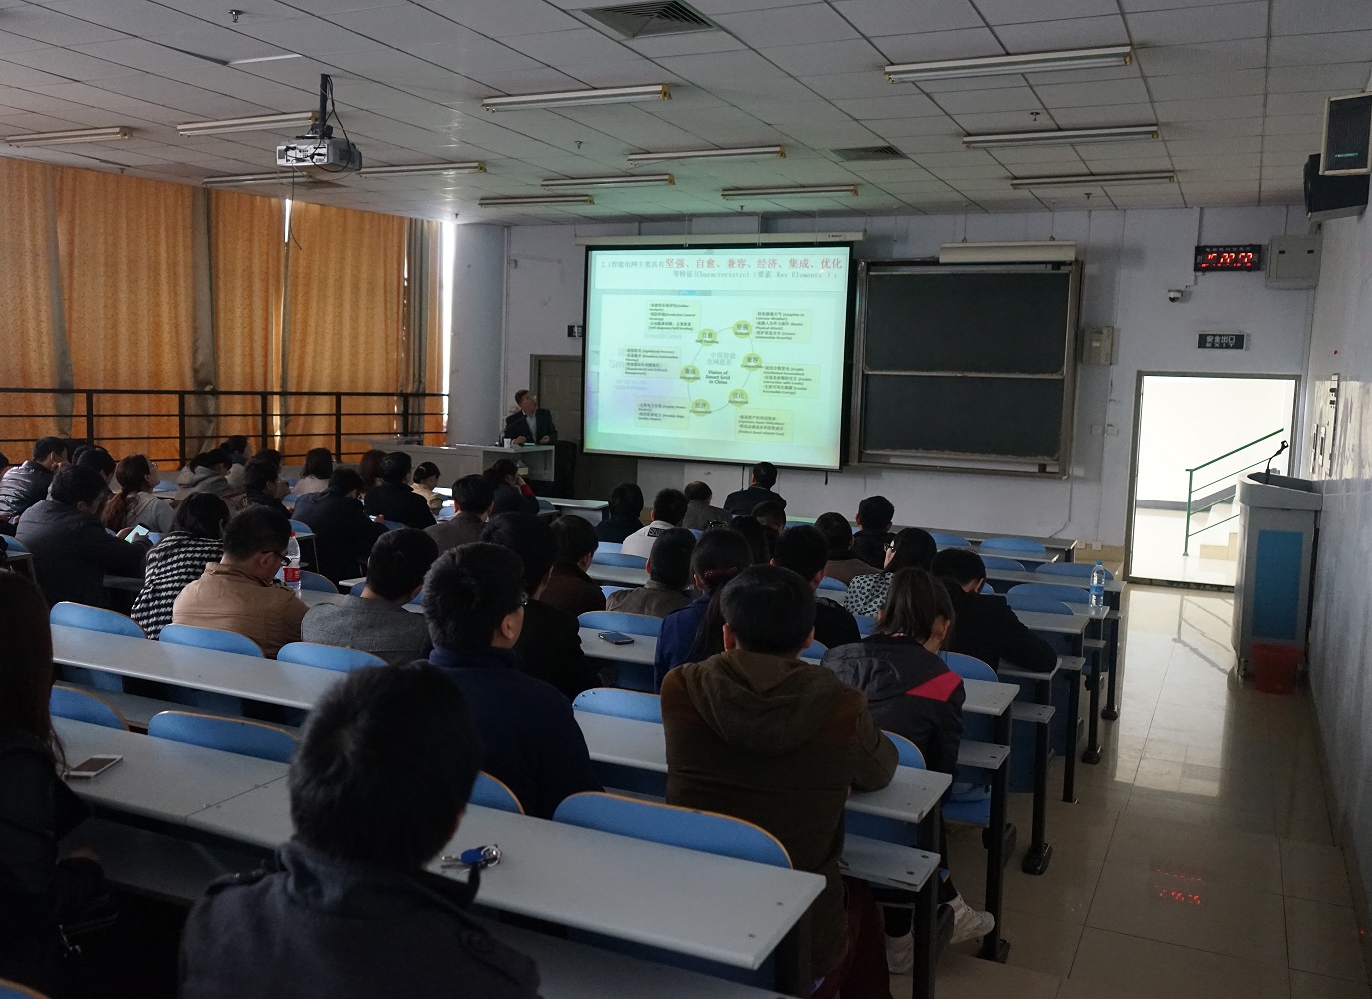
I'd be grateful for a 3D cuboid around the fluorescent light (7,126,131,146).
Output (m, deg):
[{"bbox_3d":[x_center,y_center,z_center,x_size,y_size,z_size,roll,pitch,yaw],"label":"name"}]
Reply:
[{"bbox_3d":[-4.822,-2.804,9.079,1.240,0.068,0.110,5,7,25],"label":"fluorescent light"}]

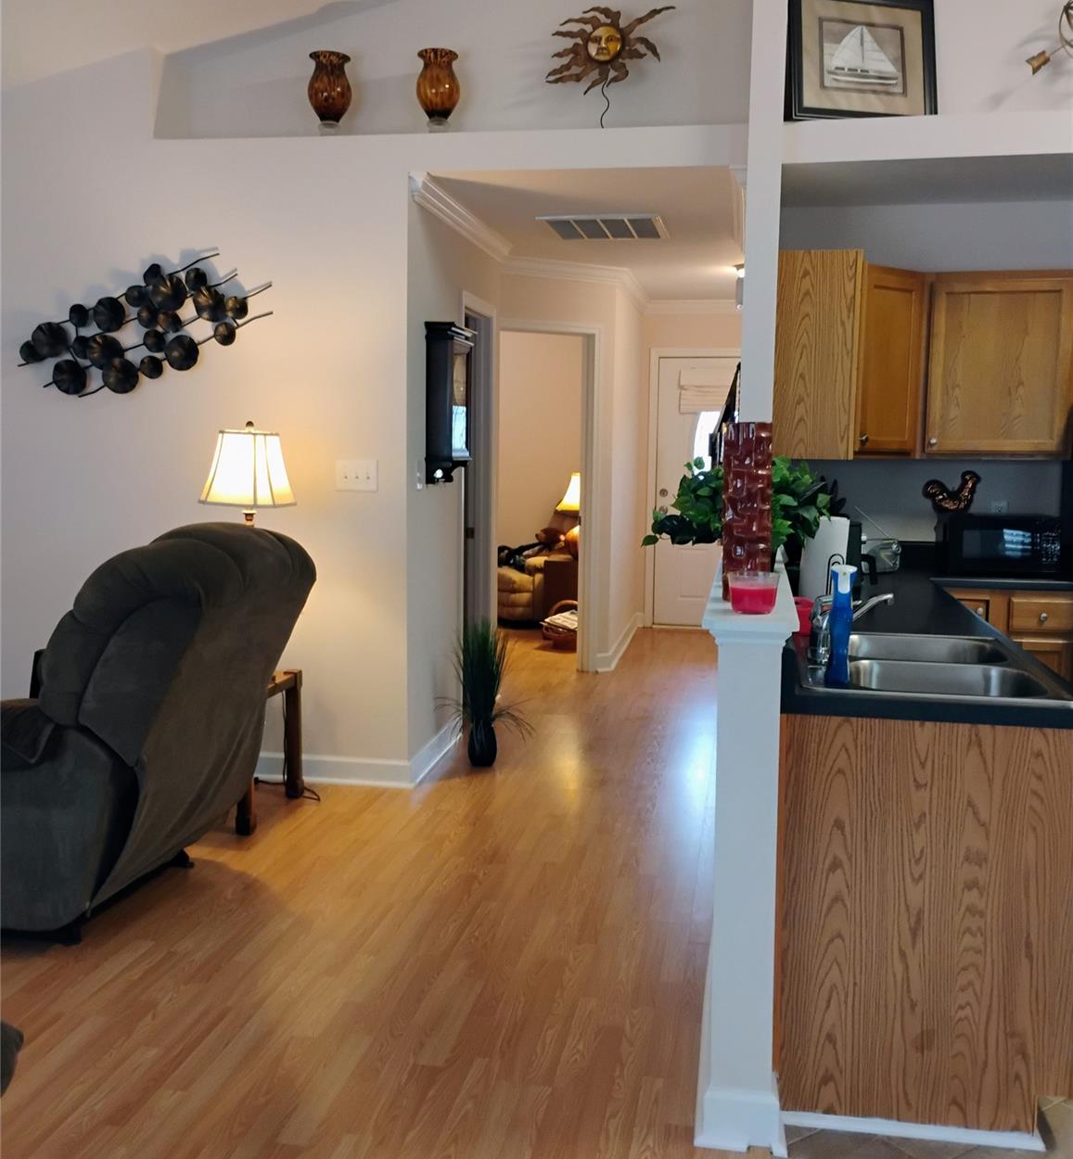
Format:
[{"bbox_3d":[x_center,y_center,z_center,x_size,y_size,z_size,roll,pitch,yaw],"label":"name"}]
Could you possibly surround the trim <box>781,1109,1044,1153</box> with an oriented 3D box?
[{"bbox_3d":[0.771,1.129,2.368,0.513,0.026,0.021,2,7,10],"label":"trim"}]

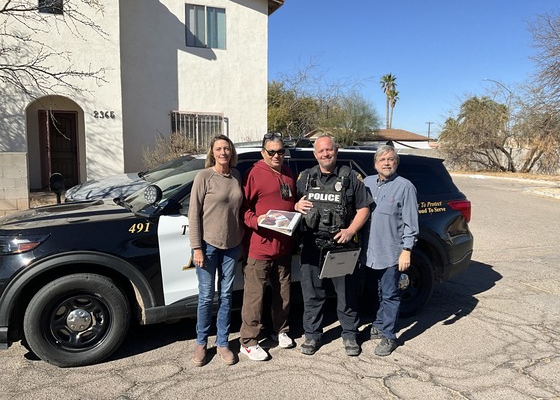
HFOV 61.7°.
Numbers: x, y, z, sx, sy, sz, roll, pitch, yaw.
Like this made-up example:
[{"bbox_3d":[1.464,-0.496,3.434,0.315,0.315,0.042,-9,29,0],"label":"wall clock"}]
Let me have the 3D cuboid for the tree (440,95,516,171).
[{"bbox_3d":[13.853,-4.641,32.737,5.000,5.100,4.600,0,5,0],"label":"tree"}]

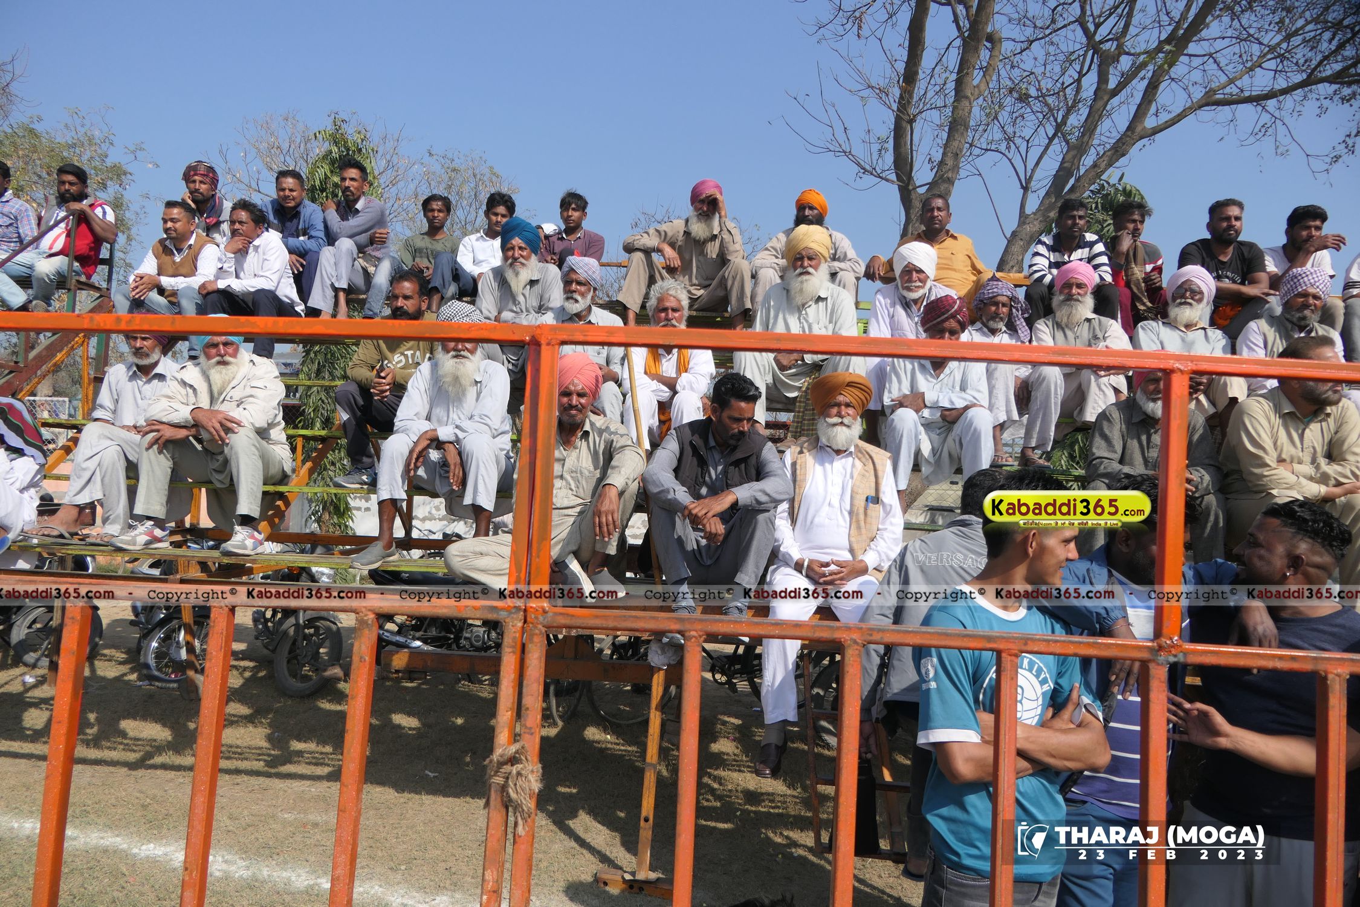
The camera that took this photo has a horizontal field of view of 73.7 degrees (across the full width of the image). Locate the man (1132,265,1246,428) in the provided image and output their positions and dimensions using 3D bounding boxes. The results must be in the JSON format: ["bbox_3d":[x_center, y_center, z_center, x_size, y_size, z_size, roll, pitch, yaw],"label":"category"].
[{"bbox_3d":[2.492,-0.409,4.396,0.520,1.116,0.800,2,-5,20],"label":"man"}]

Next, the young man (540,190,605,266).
[{"bbox_3d":[-0.666,-1.123,5.600,0.470,1.043,0.700,3,-4,-3],"label":"young man"}]

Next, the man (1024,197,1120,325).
[{"bbox_3d":[2.302,-0.984,5.330,0.530,1.104,0.700,2,-4,20],"label":"man"}]

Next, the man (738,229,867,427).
[{"bbox_3d":[0.598,-0.603,4.576,0.560,1.229,0.800,3,-4,9],"label":"man"}]

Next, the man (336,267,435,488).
[{"bbox_3d":[-1.489,-0.389,4.680,0.550,1.152,0.750,3,-4,-2],"label":"man"}]

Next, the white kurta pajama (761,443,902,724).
[{"bbox_3d":[0.638,0.492,3.737,0.560,1.120,0.660,2,-4,13],"label":"white kurta pajama"}]

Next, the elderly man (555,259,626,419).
[{"bbox_3d":[-0.486,-0.376,4.360,0.500,1.236,0.800,2,-4,15],"label":"elderly man"}]

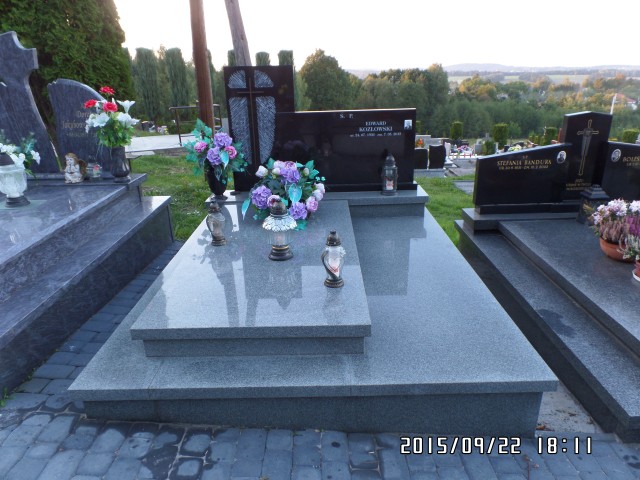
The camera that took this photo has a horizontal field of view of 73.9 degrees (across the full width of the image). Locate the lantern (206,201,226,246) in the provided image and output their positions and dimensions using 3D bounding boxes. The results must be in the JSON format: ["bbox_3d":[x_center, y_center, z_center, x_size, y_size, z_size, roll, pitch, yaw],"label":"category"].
[{"bbox_3d":[-0.672,-0.112,2.774,0.121,0.288,0.115,-1,21,1],"label":"lantern"}]

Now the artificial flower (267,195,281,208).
[{"bbox_3d":[-0.333,-0.277,3.061,0.095,0.090,0.080,6,23,18],"label":"artificial flower"}]

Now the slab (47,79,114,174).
[{"bbox_3d":[-2.078,-0.992,3.857,0.683,0.877,0.120,-1,21,1],"label":"slab"}]

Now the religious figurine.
[{"bbox_3d":[-2.238,-0.661,3.863,0.155,0.270,0.150,-1,21,1],"label":"religious figurine"}]

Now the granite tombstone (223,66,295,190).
[{"bbox_3d":[-0.475,-0.917,3.583,0.548,1.008,0.099,-1,22,1],"label":"granite tombstone"}]

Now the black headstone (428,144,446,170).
[{"bbox_3d":[2.770,-1.964,10.000,0.400,0.580,0.100,-1,21,1],"label":"black headstone"}]

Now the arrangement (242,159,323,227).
[{"bbox_3d":[-0.275,-0.372,3.198,0.600,0.450,0.460,-1,21,1],"label":"arrangement"}]

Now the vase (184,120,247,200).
[{"bbox_3d":[-0.902,-0.682,3.673,0.500,0.650,0.400,-1,21,1],"label":"vase"}]

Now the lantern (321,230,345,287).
[{"bbox_3d":[0.073,0.090,2.189,0.126,0.298,0.120,-1,21,1],"label":"lantern"}]

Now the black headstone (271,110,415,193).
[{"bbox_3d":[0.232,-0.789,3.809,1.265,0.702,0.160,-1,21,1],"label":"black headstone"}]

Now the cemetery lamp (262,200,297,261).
[{"bbox_3d":[-0.243,-0.068,2.536,0.206,0.357,0.206,-1,21,1],"label":"cemetery lamp"}]

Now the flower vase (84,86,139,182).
[{"bbox_3d":[-1.828,-0.917,3.731,0.400,0.820,0.360,-1,21,1],"label":"flower vase"}]

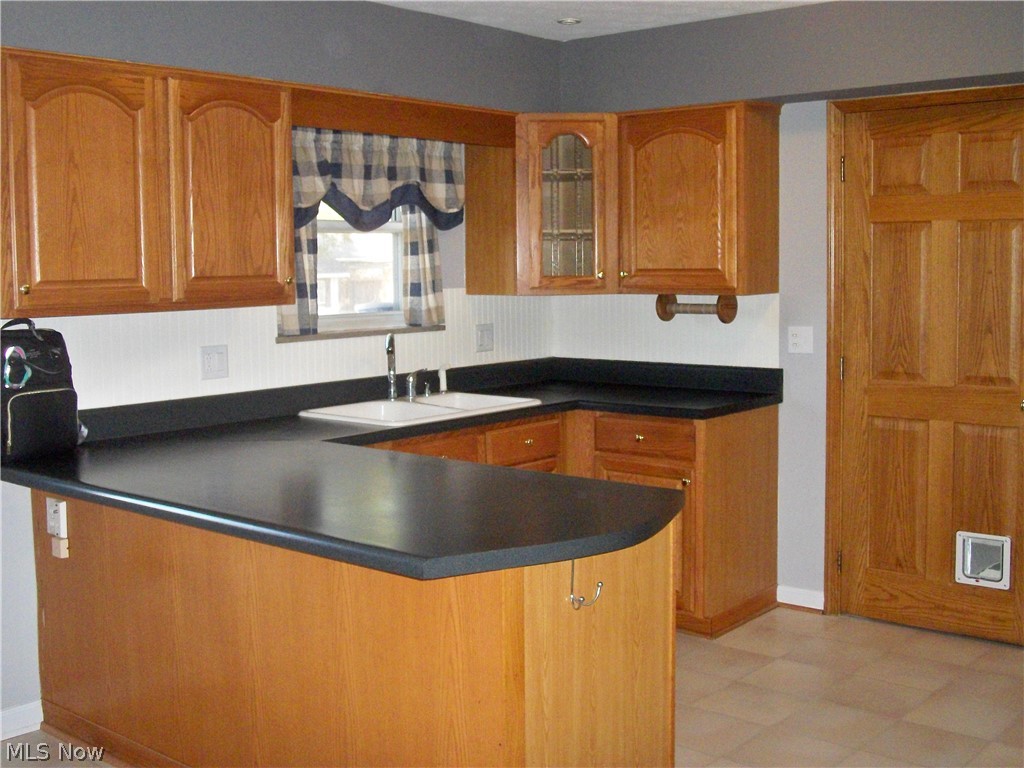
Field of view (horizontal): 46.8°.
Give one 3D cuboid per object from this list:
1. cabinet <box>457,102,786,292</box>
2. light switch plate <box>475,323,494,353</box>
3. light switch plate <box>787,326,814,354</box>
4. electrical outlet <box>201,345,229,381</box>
[{"bbox_3d":[0.456,-0.769,5.092,1.221,0.762,0.615,4,8,41],"label":"cabinet"},{"bbox_3d":[-0.122,-0.210,5.396,0.010,0.121,0.116,4,8,41],"label":"light switch plate"},{"bbox_3d":[1.200,-0.183,4.918,0.114,0.112,0.010,4,8,41],"label":"light switch plate"},{"bbox_3d":[-1.077,-0.078,4.293,0.010,0.118,0.115,4,8,41],"label":"electrical outlet"}]

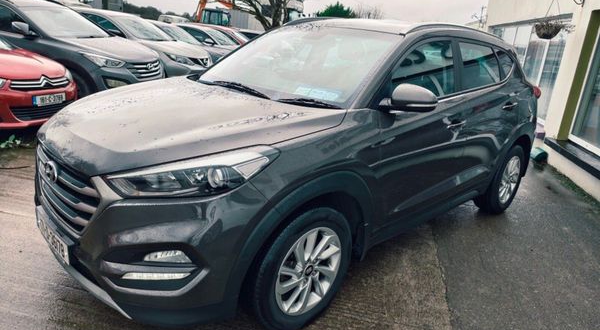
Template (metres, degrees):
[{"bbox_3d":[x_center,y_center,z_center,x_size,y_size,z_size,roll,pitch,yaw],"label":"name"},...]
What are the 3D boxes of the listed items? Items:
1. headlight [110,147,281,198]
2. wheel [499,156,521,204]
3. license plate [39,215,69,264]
[{"bbox_3d":[-0.413,0.031,1.610,0.610,0.220,0.390,-11,22,-43],"label":"headlight"},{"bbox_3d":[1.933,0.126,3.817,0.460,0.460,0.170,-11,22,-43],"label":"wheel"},{"bbox_3d":[-1.211,0.333,1.949,0.020,0.111,0.520,-11,22,-43],"label":"license plate"}]

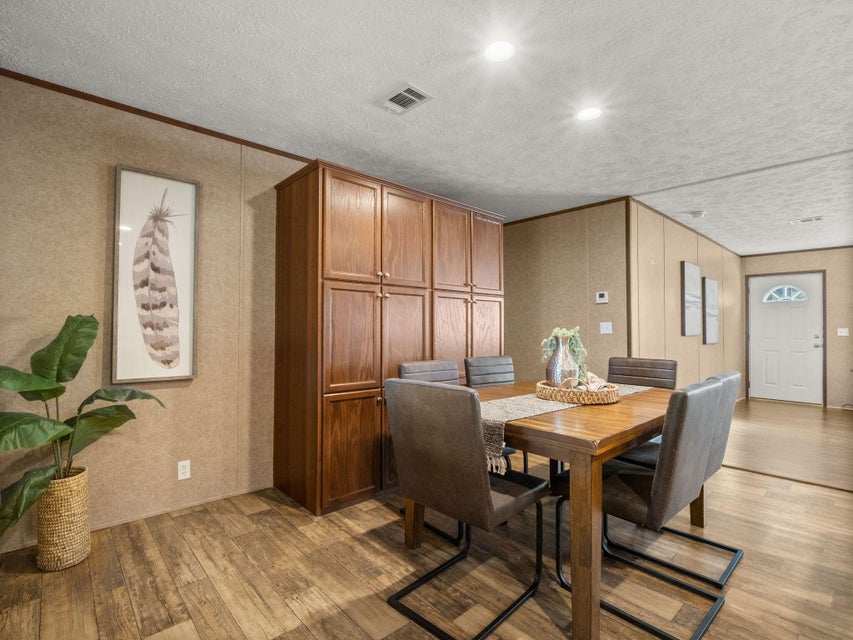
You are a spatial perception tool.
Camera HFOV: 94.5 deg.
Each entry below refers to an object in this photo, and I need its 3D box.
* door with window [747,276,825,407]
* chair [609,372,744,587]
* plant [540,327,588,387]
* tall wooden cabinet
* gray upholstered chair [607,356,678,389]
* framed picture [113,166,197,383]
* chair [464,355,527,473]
[{"bbox_3d":[5.708,0.282,6.288,0.053,2.027,0.852,1,-1,-43],"label":"door with window"},{"bbox_3d":[1.288,0.736,2.092,0.464,0.922,0.568,1,-1,-43],"label":"chair"},{"bbox_3d":[0.760,0.214,2.229,0.261,0.348,0.226,0,-1,19],"label":"plant"},{"bbox_3d":[-0.168,0.107,3.302,1.937,2.210,0.592,1,-1,-43],"label":"tall wooden cabinet"},{"bbox_3d":[1.382,0.747,2.717,0.568,0.922,0.476,1,-1,-43],"label":"gray upholstered chair"},{"bbox_3d":[-1.617,-0.260,2.387,0.412,1.259,0.033,1,-1,-40],"label":"framed picture"},{"bbox_3d":[0.673,0.747,2.900,0.481,0.922,0.568,1,-1,-43],"label":"chair"}]

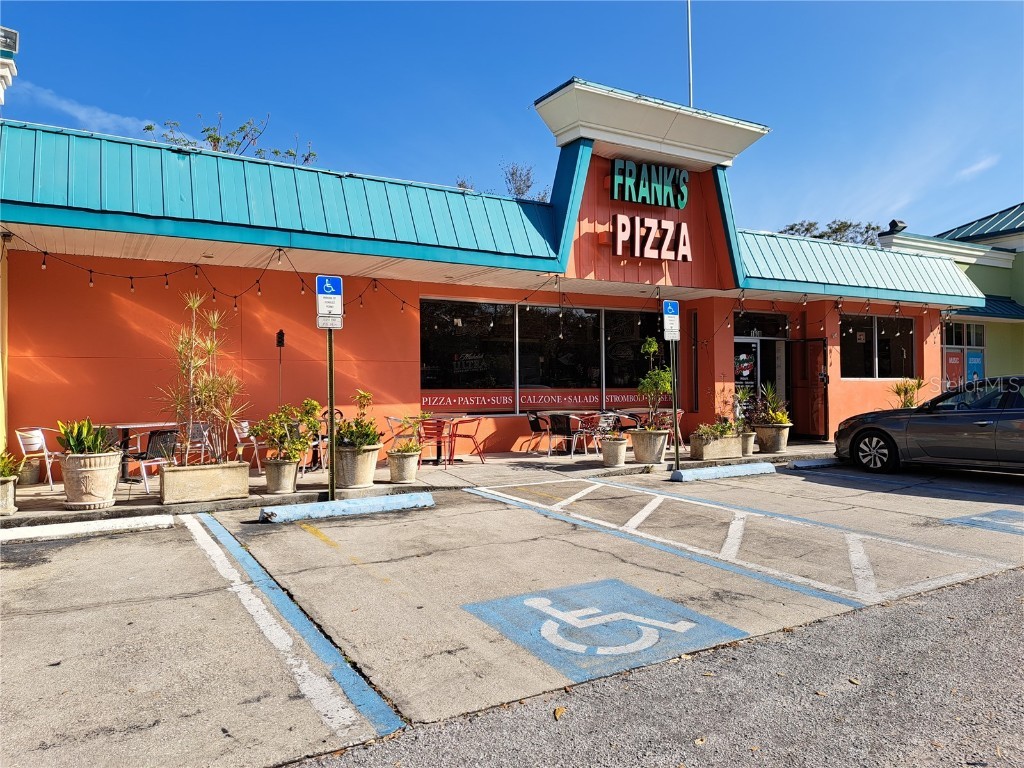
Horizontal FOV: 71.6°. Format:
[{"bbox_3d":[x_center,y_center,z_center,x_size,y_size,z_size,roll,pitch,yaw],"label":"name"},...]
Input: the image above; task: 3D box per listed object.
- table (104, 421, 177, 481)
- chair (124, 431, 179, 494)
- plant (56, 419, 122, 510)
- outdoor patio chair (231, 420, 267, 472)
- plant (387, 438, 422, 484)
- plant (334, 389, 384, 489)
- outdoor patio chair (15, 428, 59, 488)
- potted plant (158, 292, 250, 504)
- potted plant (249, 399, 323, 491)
[{"bbox_3d":[-4.830,0.911,9.209,0.780,0.730,0.760,0,1,-31],"label":"table"},{"bbox_3d":[-4.370,0.916,8.629,0.590,0.730,0.560,0,1,35],"label":"chair"},{"bbox_3d":[-4.439,0.817,7.468,0.690,0.930,0.680,0,1,-31],"label":"plant"},{"bbox_3d":[-3.700,0.897,10.209,0.570,0.740,0.550,0,1,-5],"label":"outdoor patio chair"},{"bbox_3d":[-1.411,0.995,9.329,0.460,0.580,0.460,0,1,0],"label":"plant"},{"bbox_3d":[-1.949,0.673,8.907,0.660,1.210,0.640,0,1,-31],"label":"plant"},{"bbox_3d":[-5.700,0.909,8.829,0.570,0.740,0.550,0,1,-1],"label":"outdoor patio chair"},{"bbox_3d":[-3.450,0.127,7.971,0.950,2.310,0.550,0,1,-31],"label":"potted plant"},{"bbox_3d":[-2.681,0.733,8.447,0.800,1.100,0.720,0,1,-31],"label":"potted plant"}]

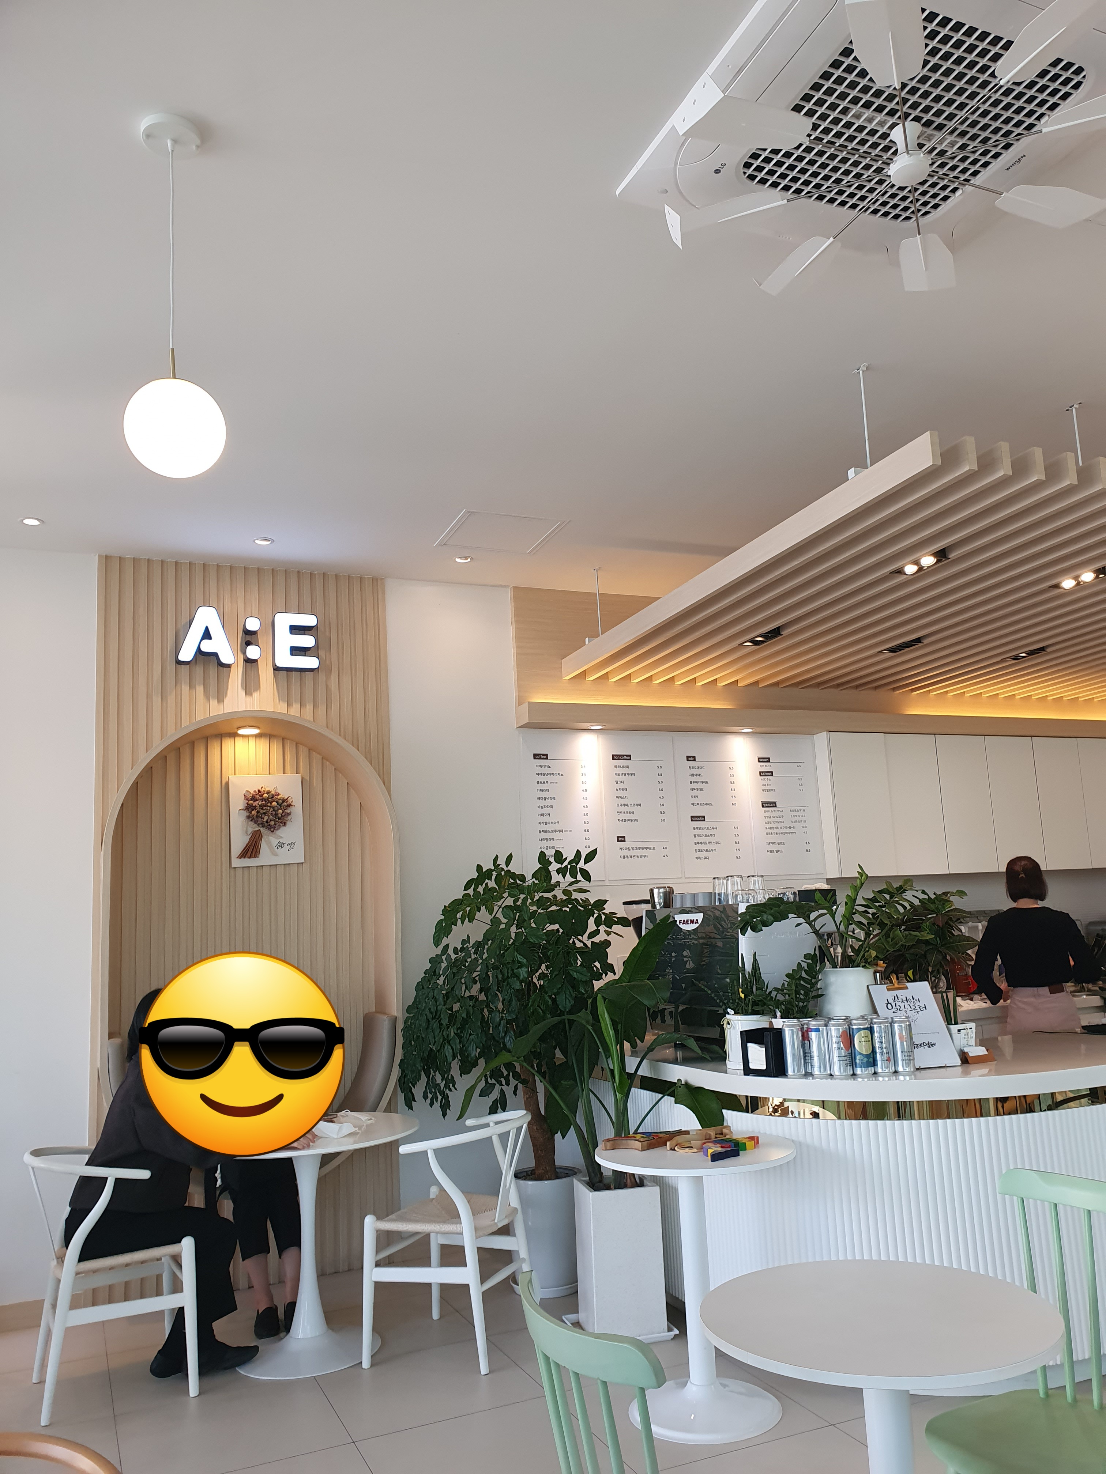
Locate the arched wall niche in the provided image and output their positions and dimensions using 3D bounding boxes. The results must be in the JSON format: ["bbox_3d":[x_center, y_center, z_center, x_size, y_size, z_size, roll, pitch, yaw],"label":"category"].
[{"bbox_3d":[-1.286,1.011,4.745,1.240,2.250,0.340,1,-11,-24],"label":"arched wall niche"}]

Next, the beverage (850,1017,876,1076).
[{"bbox_3d":[0.954,0.949,3.402,0.066,0.168,0.066,-3,-9,0],"label":"beverage"}]

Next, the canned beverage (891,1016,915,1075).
[{"bbox_3d":[1.089,0.961,3.447,0.065,0.166,0.065,-6,-10,16],"label":"canned beverage"}]

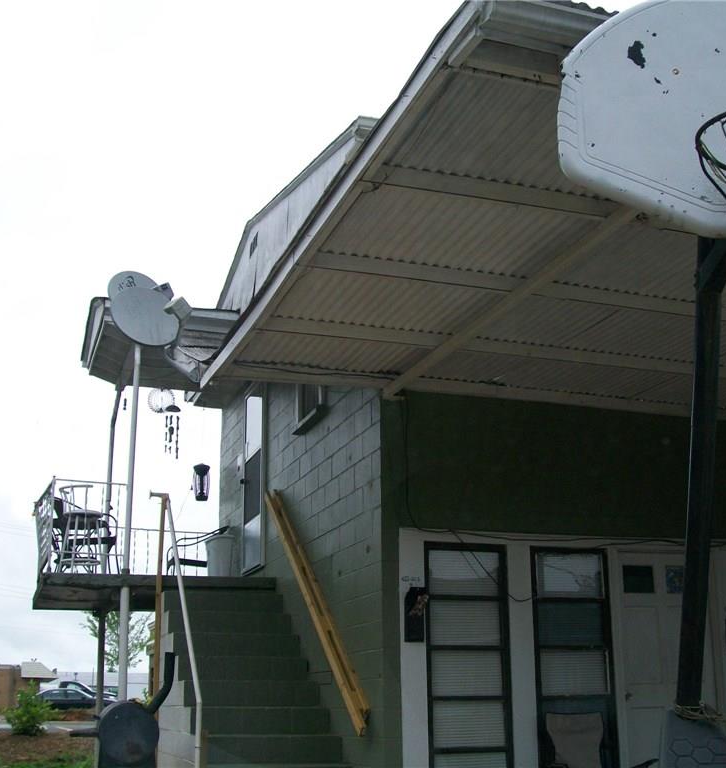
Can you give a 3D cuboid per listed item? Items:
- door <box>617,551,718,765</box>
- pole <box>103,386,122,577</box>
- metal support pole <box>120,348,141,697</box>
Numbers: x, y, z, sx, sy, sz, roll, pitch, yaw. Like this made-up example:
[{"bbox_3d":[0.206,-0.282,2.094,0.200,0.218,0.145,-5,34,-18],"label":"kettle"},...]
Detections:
[{"bbox_3d":[2.329,2.291,8.117,0.900,2.030,0.050,5,-17,-18],"label":"door"},{"bbox_3d":[-2.973,1.243,12.620,0.085,2.500,0.070,5,-17,-18],"label":"pole"},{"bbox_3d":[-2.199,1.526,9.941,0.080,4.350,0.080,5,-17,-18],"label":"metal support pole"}]

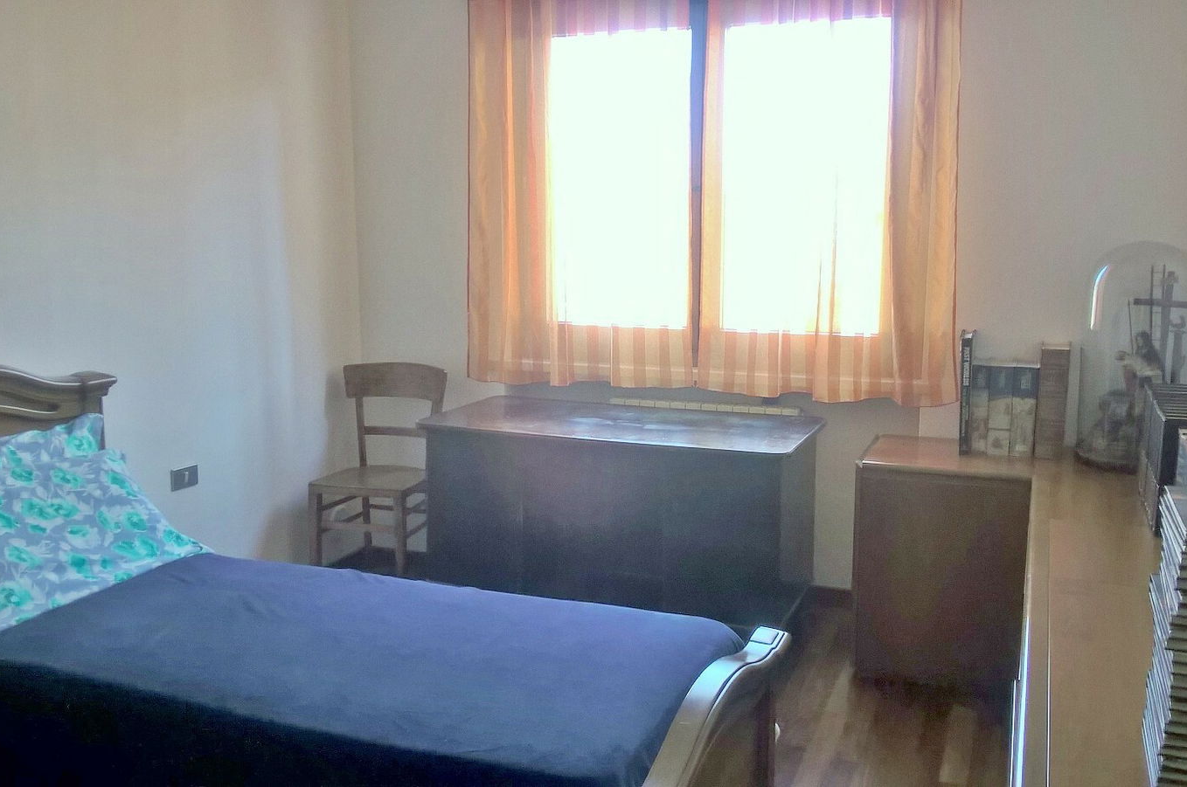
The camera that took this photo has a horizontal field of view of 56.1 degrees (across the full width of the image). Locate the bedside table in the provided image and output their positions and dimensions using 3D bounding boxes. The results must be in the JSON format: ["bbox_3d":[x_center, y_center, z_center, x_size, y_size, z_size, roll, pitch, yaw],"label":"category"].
[{"bbox_3d":[1.125,0.540,3.585,0.501,0.696,0.453,3,10,22],"label":"bedside table"}]

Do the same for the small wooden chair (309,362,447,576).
[{"bbox_3d":[-0.850,0.339,4.316,0.465,0.880,0.415,3,10,22],"label":"small wooden chair"}]

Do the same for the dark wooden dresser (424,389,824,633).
[{"bbox_3d":[0.097,0.469,3.849,1.279,0.762,0.606,3,10,22],"label":"dark wooden dresser"}]

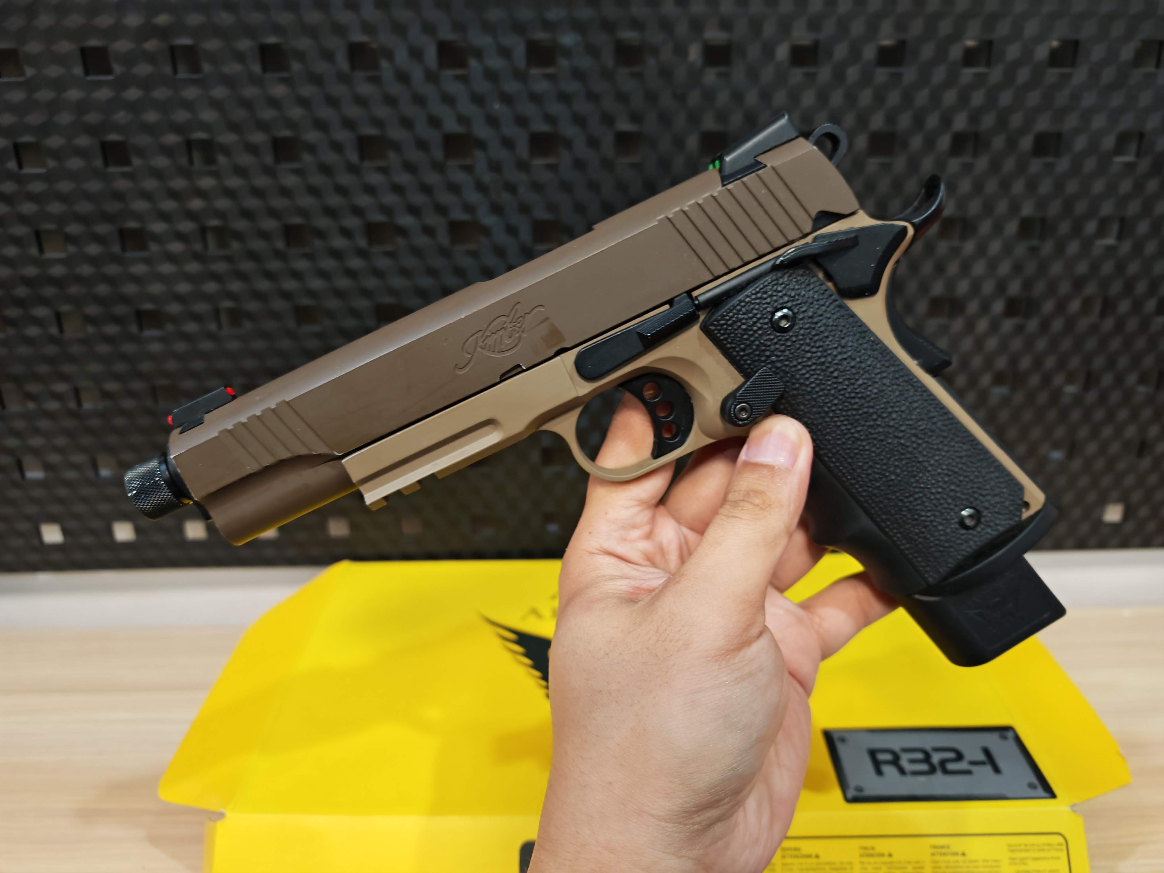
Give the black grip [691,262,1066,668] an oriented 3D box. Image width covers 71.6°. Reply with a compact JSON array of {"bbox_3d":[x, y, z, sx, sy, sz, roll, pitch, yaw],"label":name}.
[{"bbox_3d":[0.087,0.008,0.239,0.057,0.138,0.034,-45,10,5],"label":"black grip"}]

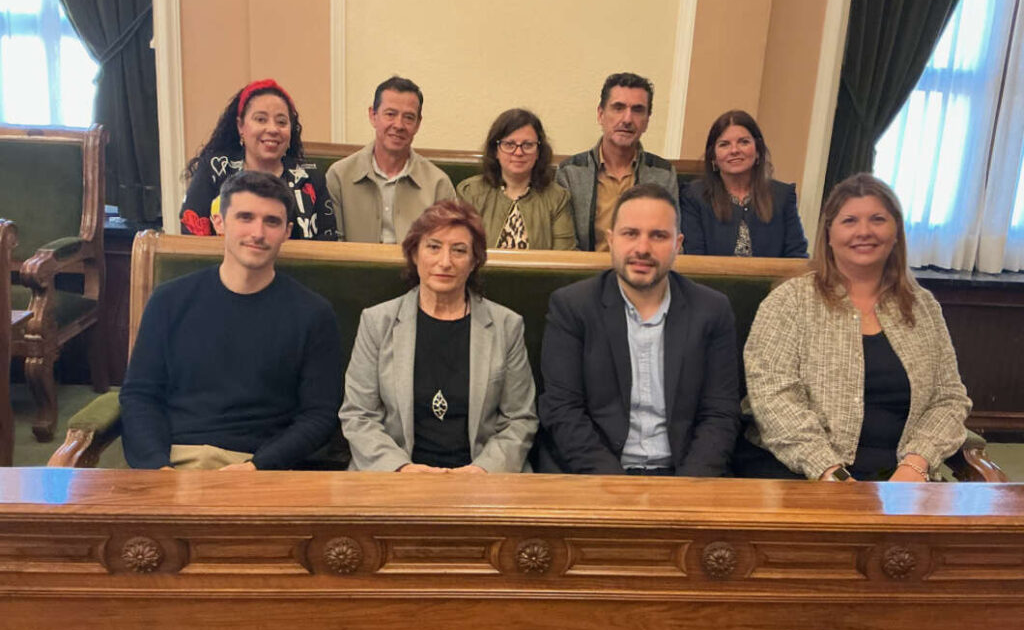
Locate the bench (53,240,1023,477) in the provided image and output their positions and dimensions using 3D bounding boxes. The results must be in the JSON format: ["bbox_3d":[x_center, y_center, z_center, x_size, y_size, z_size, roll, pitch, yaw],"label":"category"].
[{"bbox_3d":[0.062,0.377,2.145,2.160,1.045,0.640,2,14,-4],"label":"bench"}]

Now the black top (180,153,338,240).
[{"bbox_3d":[-0.822,-0.253,2.711,0.487,0.530,0.350,-2,15,-18],"label":"black top"}]

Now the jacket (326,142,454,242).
[{"bbox_3d":[-0.409,-0.299,2.832,0.441,0.570,0.340,1,14,-6],"label":"jacket"}]

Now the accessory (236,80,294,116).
[{"bbox_3d":[-0.776,-0.682,2.617,0.175,0.130,0.100,-1,14,-28],"label":"accessory"}]

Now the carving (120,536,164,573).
[{"bbox_3d":[-0.602,0.390,1.348,0.062,0.060,0.023,2,14,-4],"label":"carving"}]

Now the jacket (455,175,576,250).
[{"bbox_3d":[0.011,-0.237,2.866,0.423,0.500,0.320,2,14,-2],"label":"jacket"}]

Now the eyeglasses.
[{"bbox_3d":[0.017,-0.572,2.813,0.142,0.045,0.140,3,14,-2],"label":"eyeglasses"}]

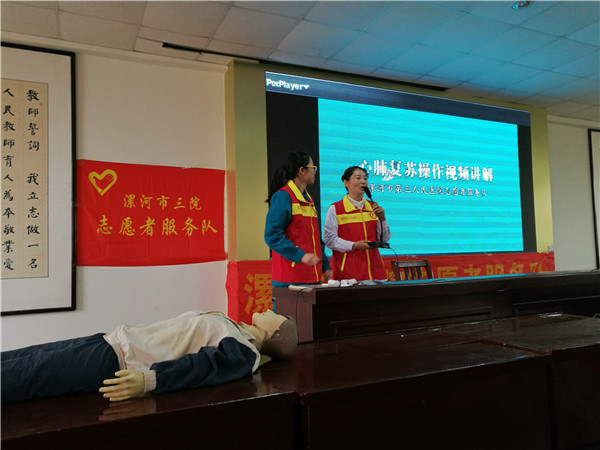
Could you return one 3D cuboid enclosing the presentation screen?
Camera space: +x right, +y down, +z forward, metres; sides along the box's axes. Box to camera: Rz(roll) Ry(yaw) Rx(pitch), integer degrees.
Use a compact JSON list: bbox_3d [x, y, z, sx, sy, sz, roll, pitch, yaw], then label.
[{"bbox_3d":[1.418,-0.598,5.590,3.879,1.911,0.080,0,-4,-25],"label":"presentation screen"}]

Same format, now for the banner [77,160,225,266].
[{"bbox_3d":[-1.388,-0.108,4.514,1.404,0.950,0.030,0,-4,-25],"label":"banner"}]

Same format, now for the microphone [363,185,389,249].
[{"bbox_3d":[0.528,-0.059,3.250,0.160,0.430,0.110,-4,-4,30],"label":"microphone"}]

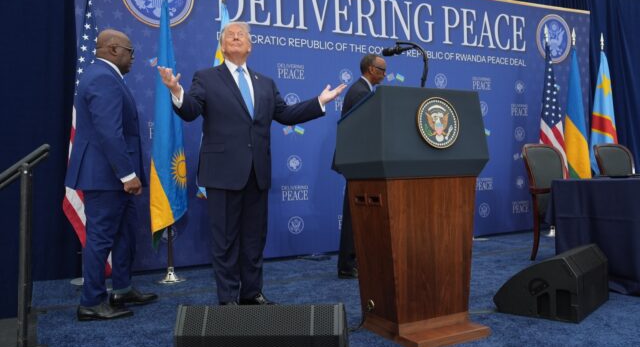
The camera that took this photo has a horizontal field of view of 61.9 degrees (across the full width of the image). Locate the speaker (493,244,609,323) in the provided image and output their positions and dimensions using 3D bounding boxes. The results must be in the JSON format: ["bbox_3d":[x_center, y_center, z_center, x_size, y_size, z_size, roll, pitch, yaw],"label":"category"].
[{"bbox_3d":[1.488,0.660,3.408,0.490,0.366,0.680,-1,1,41],"label":"speaker"}]

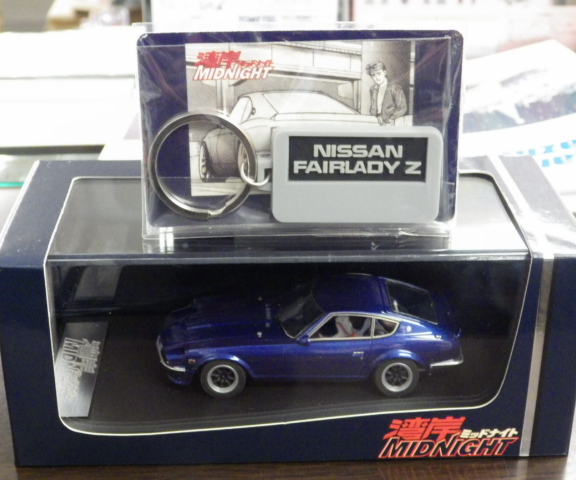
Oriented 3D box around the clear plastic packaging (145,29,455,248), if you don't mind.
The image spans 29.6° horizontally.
[{"bbox_3d":[0.003,-0.029,0.301,0.086,0.058,0.010,0,21,-1],"label":"clear plastic packaging"}]

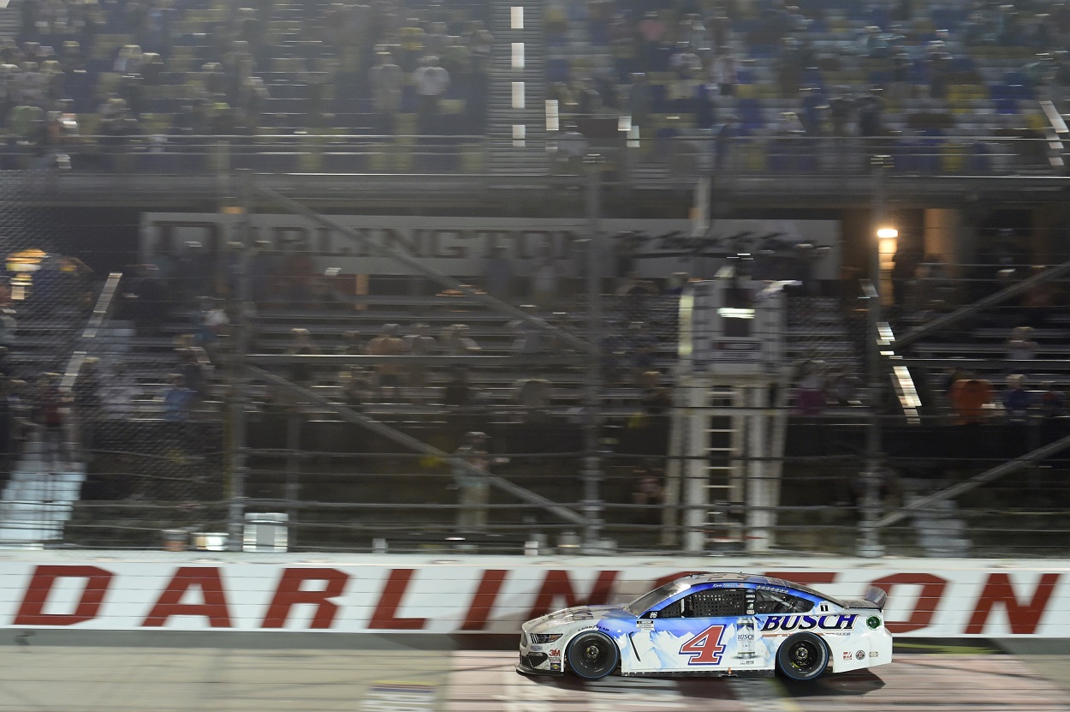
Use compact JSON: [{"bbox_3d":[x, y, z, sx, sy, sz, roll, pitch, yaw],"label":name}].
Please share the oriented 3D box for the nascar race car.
[{"bbox_3d":[2.280,3.650,28.500,5.000,1.320,1.960,0,-2,2],"label":"nascar race car"}]

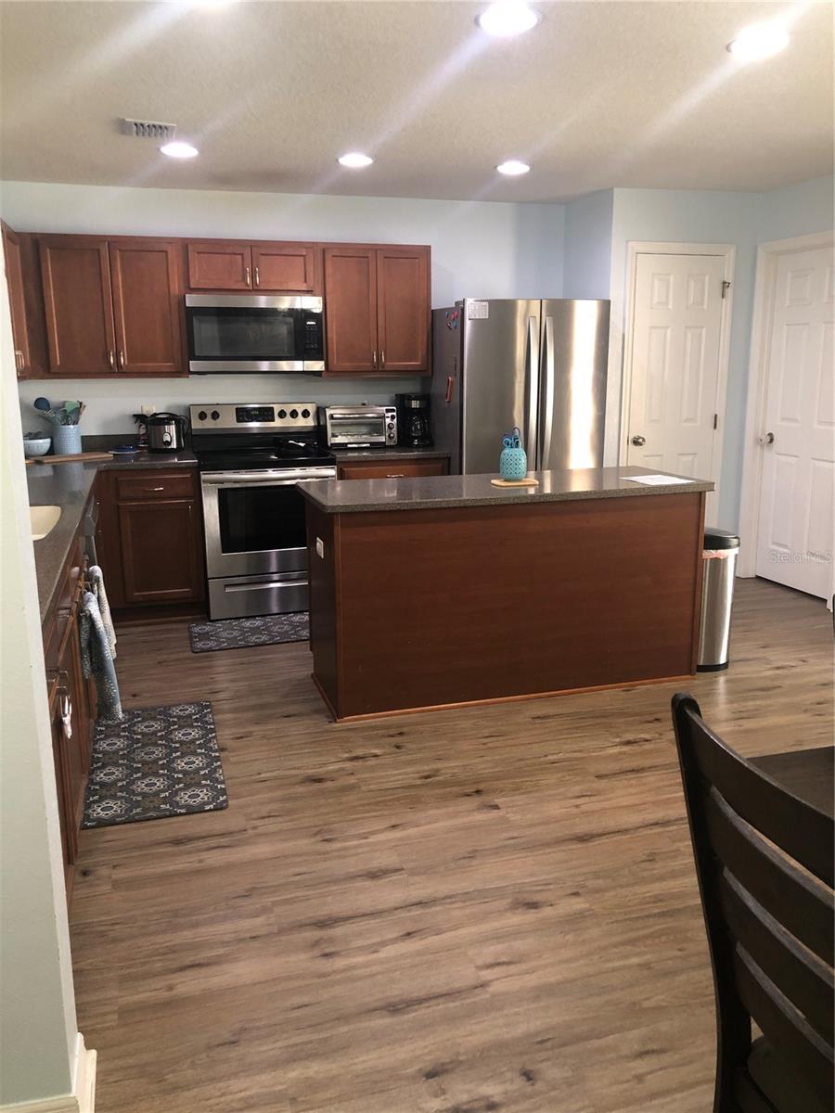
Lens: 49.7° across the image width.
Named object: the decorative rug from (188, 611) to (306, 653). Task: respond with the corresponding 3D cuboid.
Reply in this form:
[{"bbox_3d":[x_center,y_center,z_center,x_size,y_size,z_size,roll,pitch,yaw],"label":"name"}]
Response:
[{"bbox_3d":[-0.747,0.400,4.986,0.986,0.010,0.507,-4,13,-16],"label":"decorative rug"}]

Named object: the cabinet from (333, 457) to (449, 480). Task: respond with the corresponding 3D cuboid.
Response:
[{"bbox_3d":[-0.224,-0.202,5.661,0.680,0.882,0.625,-4,13,-16],"label":"cabinet"}]

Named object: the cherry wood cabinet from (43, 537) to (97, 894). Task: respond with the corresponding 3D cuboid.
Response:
[{"bbox_3d":[-1.397,0.436,2.836,0.625,0.876,1.900,-4,13,-16],"label":"cherry wood cabinet"}]

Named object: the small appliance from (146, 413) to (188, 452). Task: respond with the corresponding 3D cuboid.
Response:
[{"bbox_3d":[-1.474,-0.724,5.290,0.215,0.245,0.210,-6,14,-22],"label":"small appliance"}]

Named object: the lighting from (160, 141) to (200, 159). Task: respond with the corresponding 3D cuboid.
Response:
[{"bbox_3d":[-1.123,-1.908,4.254,0.185,0.025,0.185,-4,13,-16],"label":"lighting"}]

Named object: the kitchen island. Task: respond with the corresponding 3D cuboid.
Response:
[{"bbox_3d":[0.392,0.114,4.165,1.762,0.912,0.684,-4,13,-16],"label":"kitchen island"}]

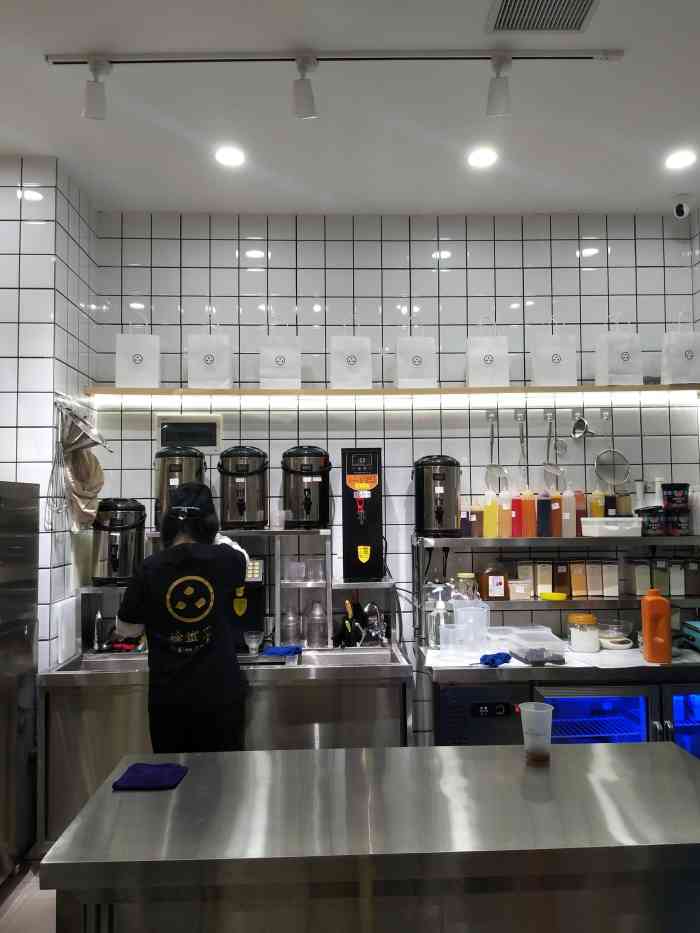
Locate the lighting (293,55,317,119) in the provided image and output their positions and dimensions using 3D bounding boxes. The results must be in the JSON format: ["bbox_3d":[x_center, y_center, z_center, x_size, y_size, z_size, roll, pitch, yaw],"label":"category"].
[{"bbox_3d":[-0.152,-1.292,2.411,0.085,0.197,0.120,-1,-3,-2],"label":"lighting"}]

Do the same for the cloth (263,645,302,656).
[{"bbox_3d":[-0.319,0.870,3.315,0.190,0.040,0.130,-1,-3,-3],"label":"cloth"}]

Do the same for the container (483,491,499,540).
[{"bbox_3d":[0.694,0.233,3.461,0.070,0.236,0.070,-1,-4,-2],"label":"container"}]

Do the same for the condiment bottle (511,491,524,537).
[{"bbox_3d":[0.830,0.235,3.486,0.069,0.232,0.069,-1,-4,-2],"label":"condiment bottle"}]

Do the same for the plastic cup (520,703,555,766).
[{"bbox_3d":[0.503,0.717,1.882,0.093,0.145,0.093,-1,-3,0],"label":"plastic cup"}]

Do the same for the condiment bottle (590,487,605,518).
[{"bbox_3d":[1.286,0.231,3.634,0.072,0.250,0.072,-1,-3,-3],"label":"condiment bottle"}]

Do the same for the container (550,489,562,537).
[{"bbox_3d":[1.050,0.230,3.563,0.070,0.248,0.070,-1,-3,-3],"label":"container"}]

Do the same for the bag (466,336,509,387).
[{"bbox_3d":[0.713,-0.545,3.649,0.210,0.270,0.105,-1,-4,-2],"label":"bag"}]

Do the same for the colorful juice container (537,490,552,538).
[{"bbox_3d":[0.985,0.231,3.540,0.072,0.245,0.072,-1,-3,-3],"label":"colorful juice container"}]

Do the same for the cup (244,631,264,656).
[{"bbox_3d":[-0.447,0.820,3.277,0.093,0.112,0.093,-1,-3,-2],"label":"cup"}]

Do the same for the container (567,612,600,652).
[{"bbox_3d":[1.132,0.795,3.389,0.148,0.168,0.148,-1,-3,-3],"label":"container"}]

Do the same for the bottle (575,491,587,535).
[{"bbox_3d":[1.152,0.233,3.494,0.068,0.232,0.068,-1,-3,-2],"label":"bottle"}]

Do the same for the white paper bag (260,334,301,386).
[{"bbox_3d":[-0.355,-0.535,3.605,0.208,0.272,0.105,-1,-4,-2],"label":"white paper bag"}]

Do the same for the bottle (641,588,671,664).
[{"bbox_3d":[1.369,0.699,3.130,0.122,0.325,0.115,-1,-3,-3],"label":"bottle"}]

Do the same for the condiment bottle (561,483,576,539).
[{"bbox_3d":[1.105,0.223,3.546,0.074,0.260,0.074,-1,-3,-3],"label":"condiment bottle"}]

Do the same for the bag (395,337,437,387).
[{"bbox_3d":[0.339,-0.526,3.591,0.203,0.276,0.100,-1,-3,-2],"label":"bag"}]

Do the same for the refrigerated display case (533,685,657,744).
[{"bbox_3d":[1.059,1.261,3.302,0.547,0.600,0.600,-1,-3,-2],"label":"refrigerated display case"}]

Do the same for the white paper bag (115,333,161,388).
[{"bbox_3d":[-1.067,-0.521,3.549,0.224,0.294,0.100,-1,-3,-2],"label":"white paper bag"}]

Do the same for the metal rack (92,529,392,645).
[{"bbox_3d":[-0.514,0.582,3.473,1.480,0.560,0.300,-1,-4,-2],"label":"metal rack"}]

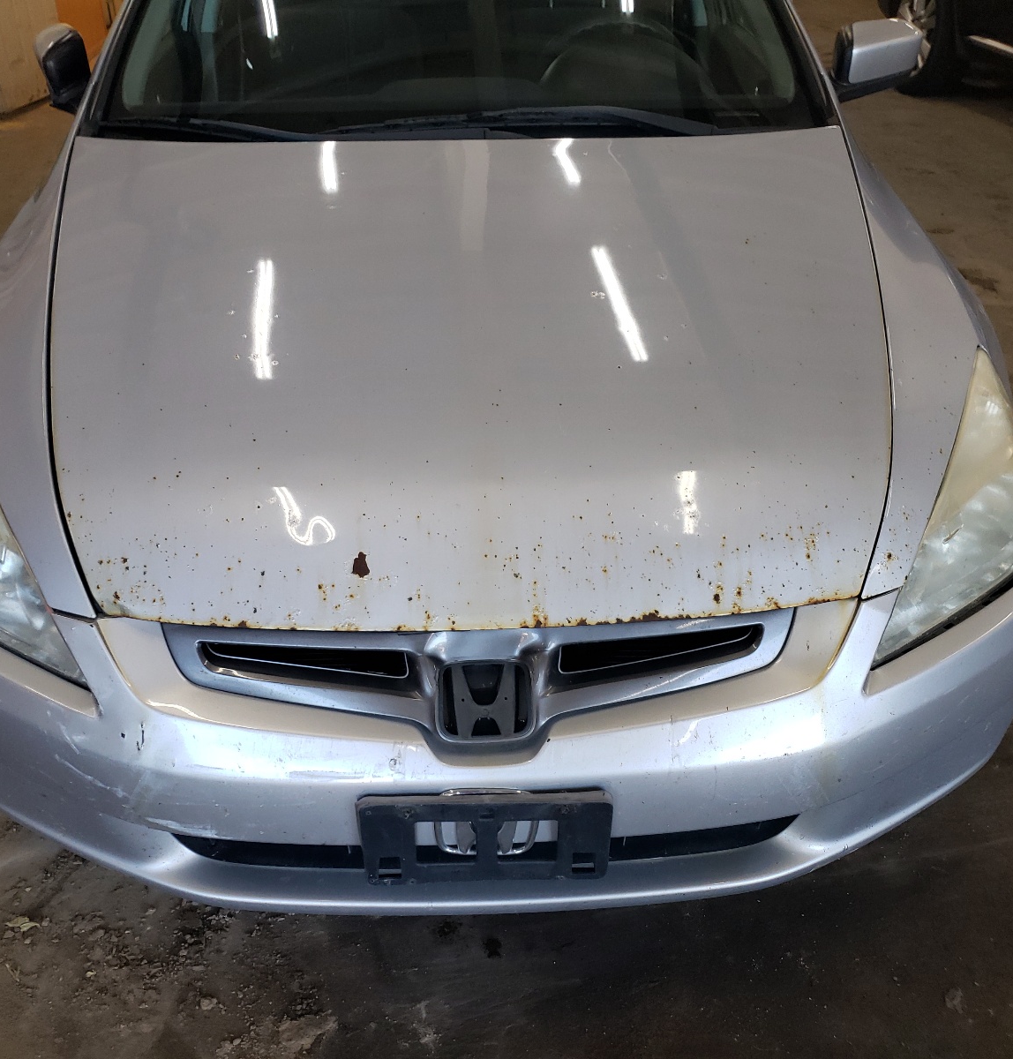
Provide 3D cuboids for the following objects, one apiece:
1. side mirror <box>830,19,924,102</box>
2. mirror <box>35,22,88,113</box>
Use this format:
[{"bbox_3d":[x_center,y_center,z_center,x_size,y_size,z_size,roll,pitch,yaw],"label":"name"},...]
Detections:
[{"bbox_3d":[0.824,-1.070,2.401,0.205,0.170,0.130,-8,34,-12],"label":"side mirror"},{"bbox_3d":[-0.976,-1.038,2.367,0.130,0.170,0.200,-16,36,-22],"label":"mirror"}]

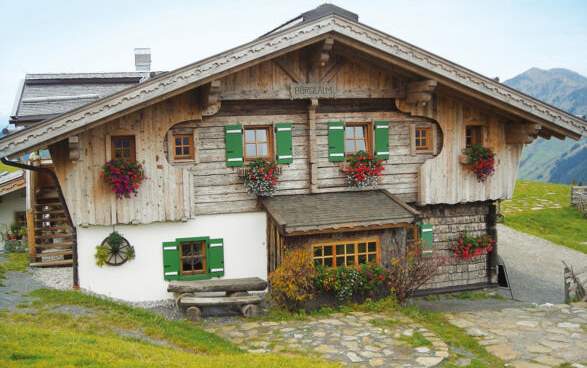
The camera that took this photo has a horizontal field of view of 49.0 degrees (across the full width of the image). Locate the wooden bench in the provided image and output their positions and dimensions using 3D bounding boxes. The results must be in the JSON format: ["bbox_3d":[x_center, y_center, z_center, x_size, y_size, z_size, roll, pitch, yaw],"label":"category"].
[{"bbox_3d":[-1.807,2.722,15.320,2.270,0.740,0.920,-3,6,-18],"label":"wooden bench"}]

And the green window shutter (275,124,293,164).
[{"bbox_3d":[-0.209,-0.927,14.877,0.418,0.951,0.050,-3,5,-18],"label":"green window shutter"}]

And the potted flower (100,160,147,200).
[{"bbox_3d":[-3.839,-0.106,14.594,0.970,0.880,0.480,-3,6,-18],"label":"potted flower"}]

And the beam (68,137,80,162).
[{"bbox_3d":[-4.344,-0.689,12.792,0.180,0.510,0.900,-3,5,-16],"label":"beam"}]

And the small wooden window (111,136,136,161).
[{"bbox_3d":[-3.895,-0.813,14.810,0.550,0.620,0.120,-3,6,-18],"label":"small wooden window"}]

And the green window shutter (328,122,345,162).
[{"bbox_3d":[1.025,-0.988,15.294,0.380,0.930,0.040,-3,5,-16],"label":"green window shutter"}]

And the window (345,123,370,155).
[{"bbox_3d":[1.559,-1.080,15.518,0.721,0.786,0.120,-3,5,-18],"label":"window"}]

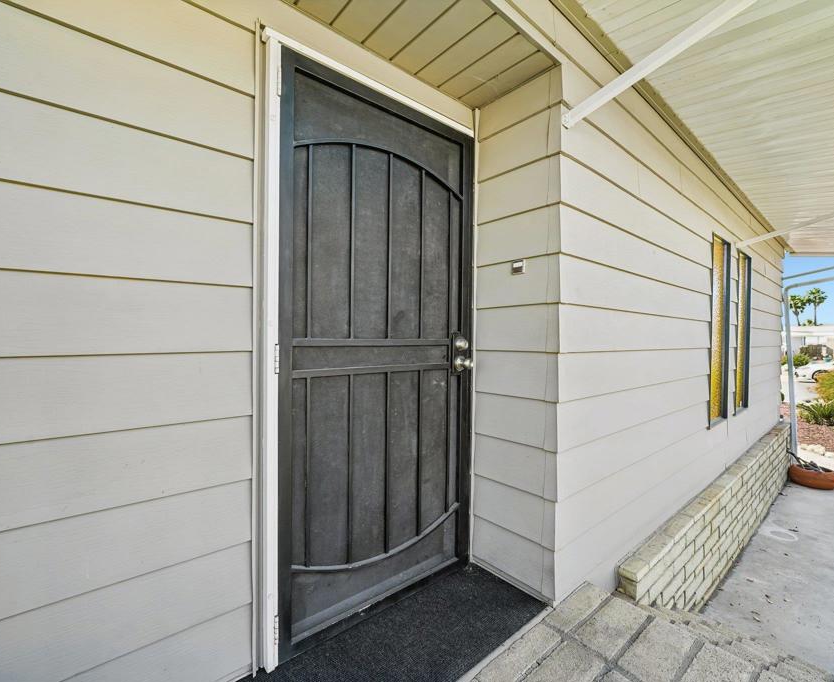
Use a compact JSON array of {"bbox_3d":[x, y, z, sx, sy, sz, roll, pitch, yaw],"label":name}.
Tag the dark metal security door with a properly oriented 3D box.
[{"bbox_3d":[-0.099,0.049,1.511,0.920,2.030,0.045,0,1,-39],"label":"dark metal security door"}]

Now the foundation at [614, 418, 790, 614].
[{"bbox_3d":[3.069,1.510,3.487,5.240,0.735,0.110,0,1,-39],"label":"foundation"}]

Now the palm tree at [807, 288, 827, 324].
[{"bbox_3d":[81.067,-4.261,75.000,2.800,12.000,2.800,0,1,-43],"label":"palm tree"}]

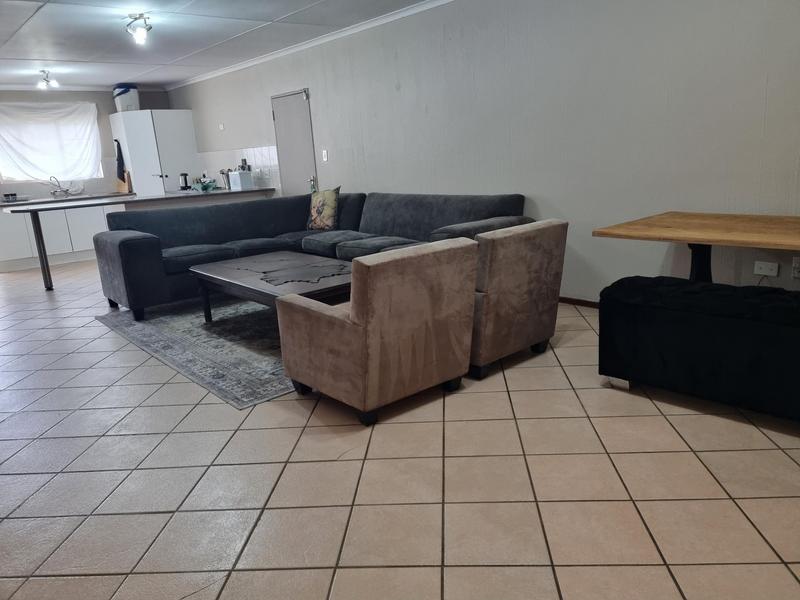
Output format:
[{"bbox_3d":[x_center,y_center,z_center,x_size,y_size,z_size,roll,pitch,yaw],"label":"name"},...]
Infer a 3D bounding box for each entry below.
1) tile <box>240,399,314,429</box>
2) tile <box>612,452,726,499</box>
[{"bbox_3d":[-0.619,0.592,3.076,0.331,0.010,0.331,-3,14,5],"label":"tile"},{"bbox_3d":[1.022,0.674,2.312,0.331,0.010,0.331,-3,14,5],"label":"tile"}]

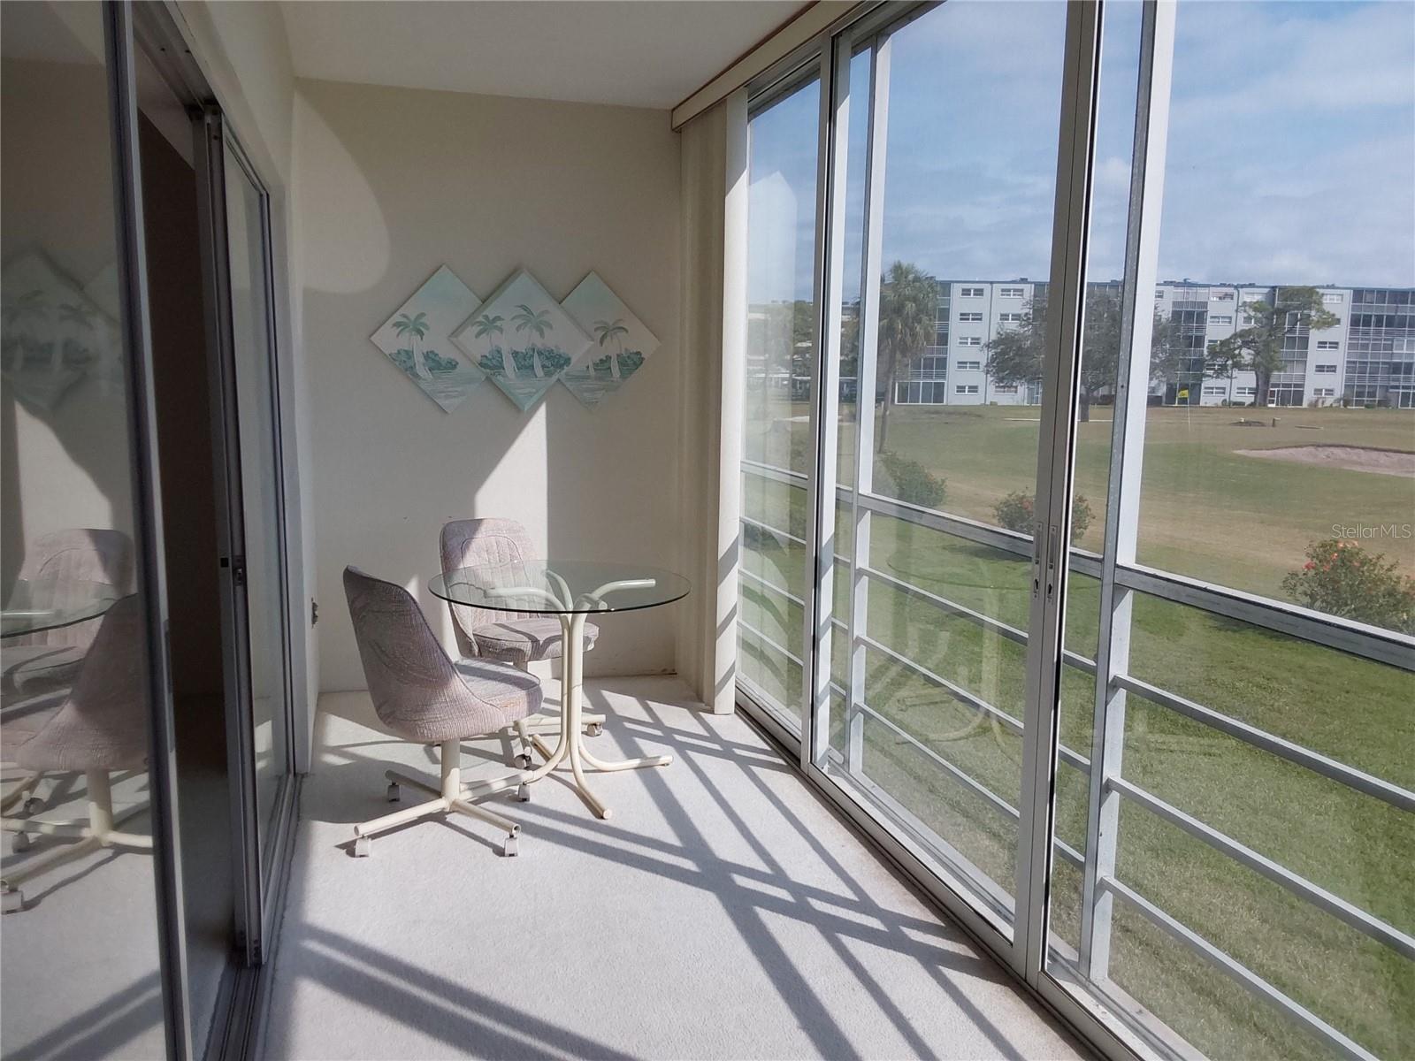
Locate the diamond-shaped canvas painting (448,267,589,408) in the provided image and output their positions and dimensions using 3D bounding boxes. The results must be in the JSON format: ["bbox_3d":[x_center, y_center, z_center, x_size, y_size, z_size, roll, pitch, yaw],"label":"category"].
[{"bbox_3d":[-0.810,-0.834,5.022,0.620,0.620,0.040,-2,9,-17],"label":"diamond-shaped canvas painting"}]

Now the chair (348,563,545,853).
[{"bbox_3d":[-0.825,0.533,3.627,0.650,0.860,0.630,-7,12,-44],"label":"chair"}]

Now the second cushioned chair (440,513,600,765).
[{"bbox_3d":[-0.734,0.406,4.463,0.600,0.860,0.620,-7,12,-43],"label":"second cushioned chair"}]

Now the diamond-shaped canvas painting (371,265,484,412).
[{"bbox_3d":[-1.132,-0.833,4.968,0.620,0.620,0.030,-2,9,-17],"label":"diamond-shaped canvas painting"}]

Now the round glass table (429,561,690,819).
[{"bbox_3d":[-0.500,0.541,4.067,0.905,0.722,0.905,1,9,0],"label":"round glass table"}]

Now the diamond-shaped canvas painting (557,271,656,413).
[{"bbox_3d":[-0.510,-0.846,5.124,0.620,0.620,0.030,-2,9,-17],"label":"diamond-shaped canvas painting"}]

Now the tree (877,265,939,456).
[{"bbox_3d":[9.125,-7.877,52.637,3.200,8.790,3.200,-2,9,-17],"label":"tree"}]

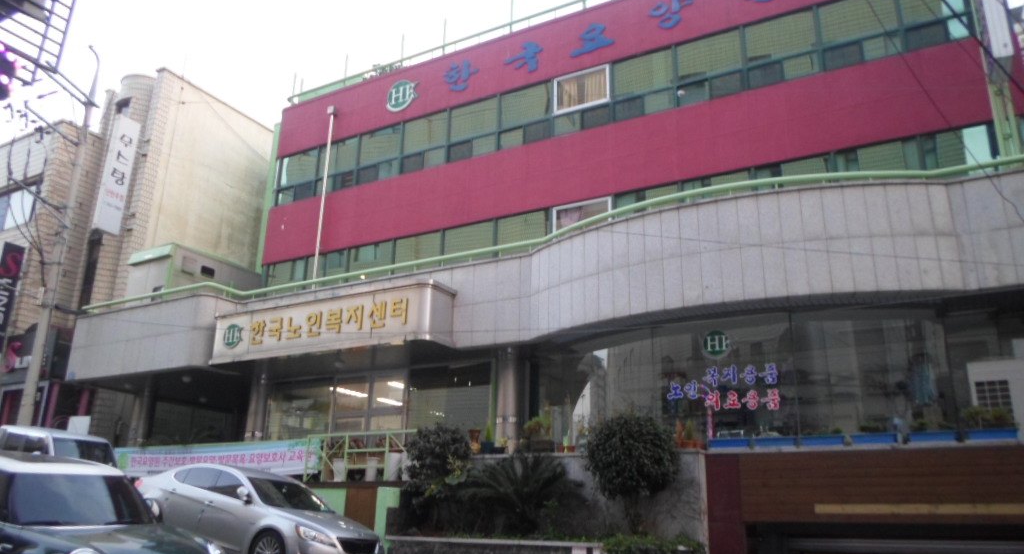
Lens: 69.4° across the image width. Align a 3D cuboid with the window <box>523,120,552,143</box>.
[{"bbox_3d":[0.589,-3.351,17.187,0.666,0.422,0.100,-8,-20,29],"label":"window"}]

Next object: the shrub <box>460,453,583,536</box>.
[{"bbox_3d":[0.146,3.332,11.329,1.800,1.180,1.500,-8,-19,28],"label":"shrub"}]

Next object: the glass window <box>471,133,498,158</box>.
[{"bbox_3d":[-0.670,-3.256,18.555,0.729,0.472,0.100,-8,-19,28],"label":"glass window"}]

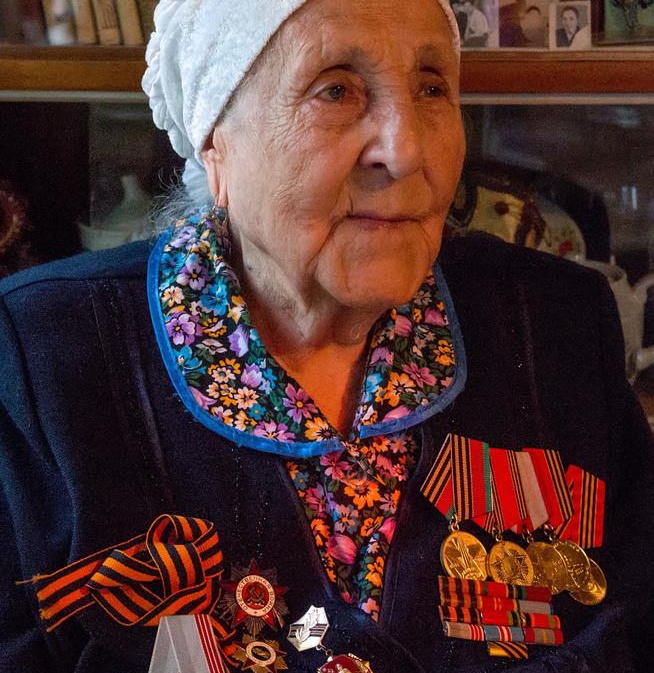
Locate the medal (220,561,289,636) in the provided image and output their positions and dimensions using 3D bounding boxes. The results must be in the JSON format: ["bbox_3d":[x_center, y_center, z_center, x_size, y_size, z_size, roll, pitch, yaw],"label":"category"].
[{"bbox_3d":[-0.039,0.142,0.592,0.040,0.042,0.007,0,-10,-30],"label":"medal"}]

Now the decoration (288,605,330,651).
[{"bbox_3d":[-0.009,0.152,0.568,0.025,0.021,0.005,-25,0,-25],"label":"decoration"}]

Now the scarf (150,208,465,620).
[{"bbox_3d":[-0.013,0.045,0.640,0.185,0.215,0.140,-5,10,-28],"label":"scarf"}]

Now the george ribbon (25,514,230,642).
[{"bbox_3d":[-0.105,0.128,0.575,0.112,0.066,0.025,0,-8,-17],"label":"george ribbon"}]

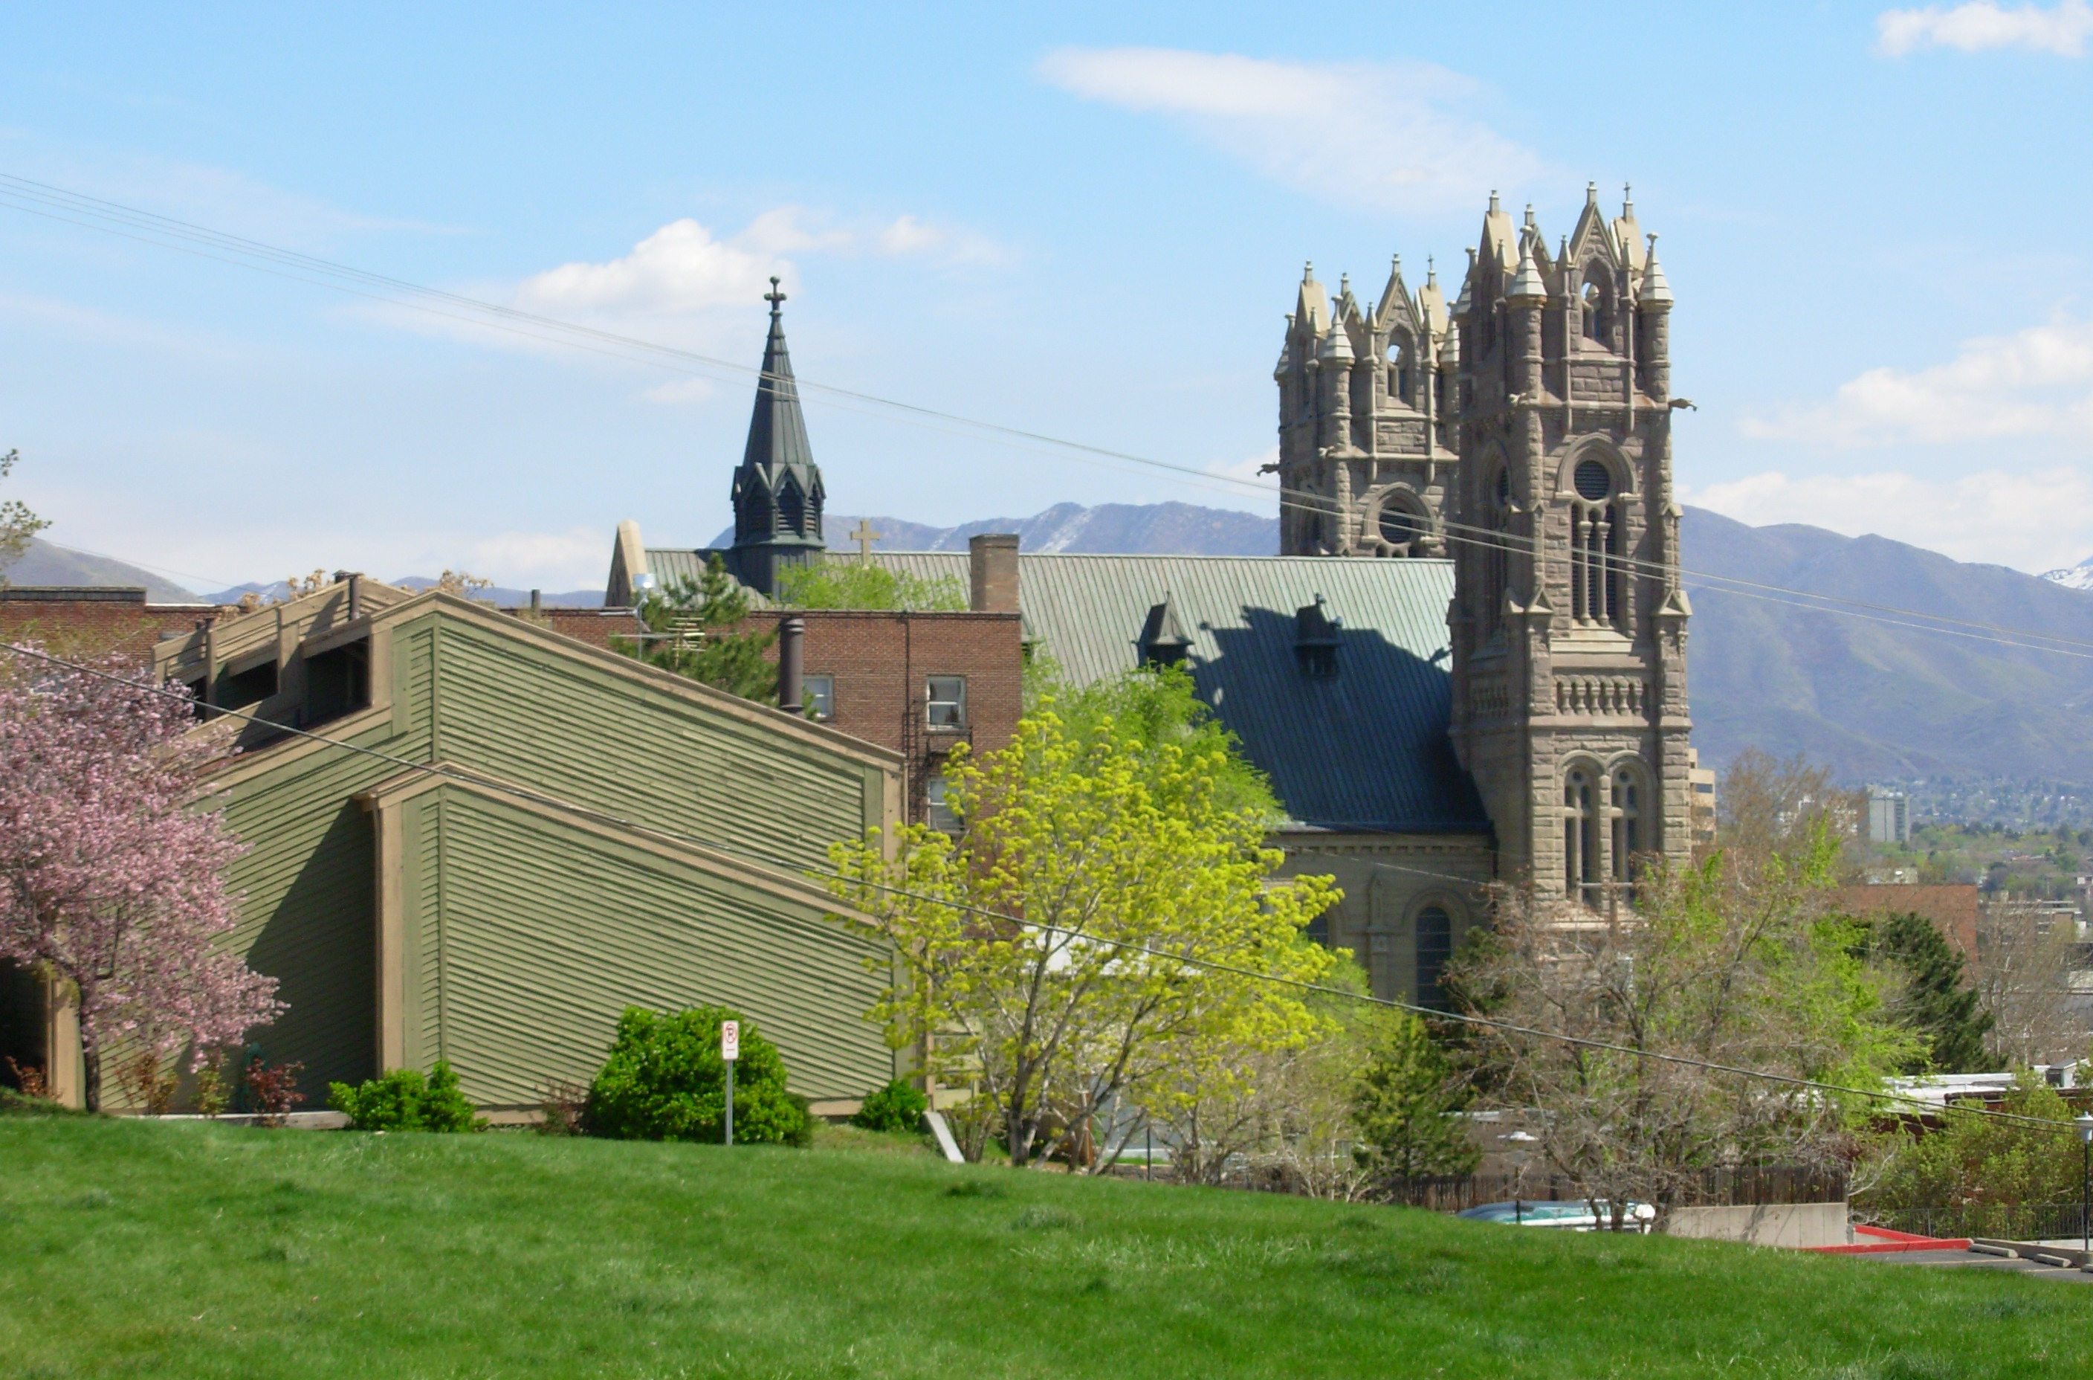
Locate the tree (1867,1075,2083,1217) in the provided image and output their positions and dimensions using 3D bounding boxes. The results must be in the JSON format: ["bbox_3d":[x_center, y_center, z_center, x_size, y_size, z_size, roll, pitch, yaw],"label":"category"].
[{"bbox_3d":[17.718,8.820,95.000,4.000,2.900,3.500,-1,-3,0],"label":"tree"}]

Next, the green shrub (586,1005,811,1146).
[{"bbox_3d":[-4.240,4.729,60.500,2.700,1.720,2.400,-1,-3,0],"label":"green shrub"}]

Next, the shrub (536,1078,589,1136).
[{"bbox_3d":[-6.004,5.182,61.500,0.680,0.740,0.620,-1,-3,0],"label":"shrub"}]

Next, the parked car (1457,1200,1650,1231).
[{"bbox_3d":[9.372,10.200,91.959,4.600,1.500,1.900,1,-4,-30],"label":"parked car"}]

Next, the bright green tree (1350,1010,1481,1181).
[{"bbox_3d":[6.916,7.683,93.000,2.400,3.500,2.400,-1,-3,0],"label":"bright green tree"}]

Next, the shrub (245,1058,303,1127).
[{"bbox_3d":[-9.750,5.081,62.500,0.760,0.870,0.700,-1,-3,0],"label":"shrub"}]

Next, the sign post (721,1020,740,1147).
[{"bbox_3d":[-3.728,4.640,58.500,0.080,1.500,0.310,-3,-4,33],"label":"sign post"}]

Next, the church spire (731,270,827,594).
[{"bbox_3d":[-12.003,-11.052,221.605,4.100,14.600,4.100,0,-3,-18],"label":"church spire"}]

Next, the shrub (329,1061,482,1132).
[{"bbox_3d":[-7.896,4.999,61.000,1.900,0.900,1.400,-1,-3,0],"label":"shrub"}]

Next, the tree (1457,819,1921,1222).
[{"bbox_3d":[11.133,5.800,86.000,7.900,7.200,7.000,-1,-3,0],"label":"tree"}]

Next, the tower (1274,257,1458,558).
[{"bbox_3d":[16.654,0.767,241.810,8.200,44.000,8.200,0,-3,-18],"label":"tower"}]

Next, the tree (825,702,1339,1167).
[{"bbox_3d":[0.461,3.226,65.000,6.600,6.200,6.000,-1,-3,0],"label":"tree"}]

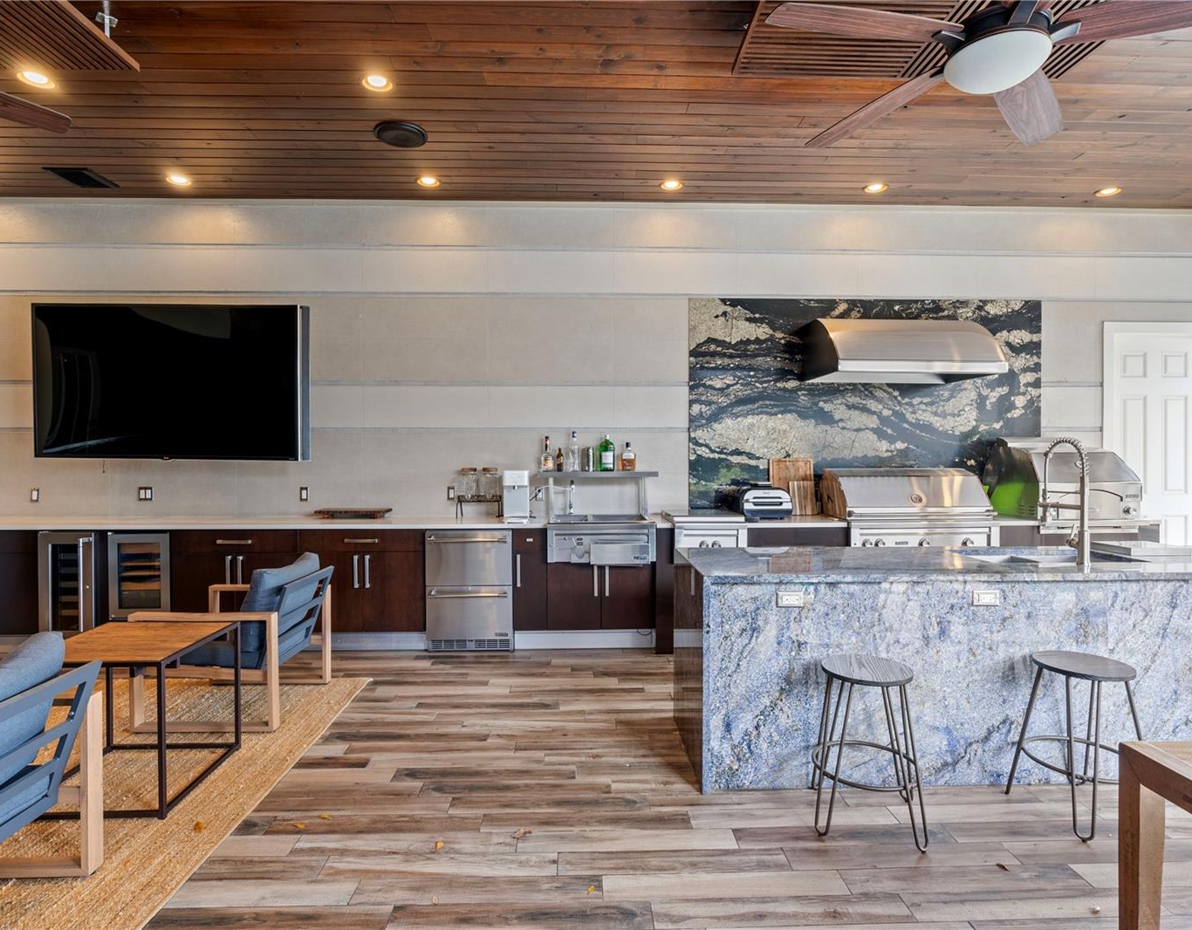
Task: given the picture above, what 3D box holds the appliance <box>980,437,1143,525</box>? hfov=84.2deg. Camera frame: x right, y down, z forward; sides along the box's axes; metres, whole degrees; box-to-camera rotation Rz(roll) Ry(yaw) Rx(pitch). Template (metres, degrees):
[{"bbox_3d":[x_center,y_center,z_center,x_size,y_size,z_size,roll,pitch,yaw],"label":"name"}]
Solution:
[{"bbox_3d":[3.619,0.101,5.142,0.770,0.648,0.610,0,0,-2],"label":"appliance"}]

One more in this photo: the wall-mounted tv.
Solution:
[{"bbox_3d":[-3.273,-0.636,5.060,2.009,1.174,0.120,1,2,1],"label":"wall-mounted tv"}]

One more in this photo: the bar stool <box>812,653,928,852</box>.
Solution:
[{"bbox_3d":[1.042,1.075,2.542,0.400,0.588,0.400,0,0,15],"label":"bar stool"}]

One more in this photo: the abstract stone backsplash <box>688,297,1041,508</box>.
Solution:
[{"bbox_3d":[2.240,-0.480,5.471,2.962,1.792,0.030,0,0,-2],"label":"abstract stone backsplash"}]

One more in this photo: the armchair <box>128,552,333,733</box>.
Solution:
[{"bbox_3d":[-1.964,0.925,3.652,0.760,0.818,0.720,0,1,-2],"label":"armchair"}]

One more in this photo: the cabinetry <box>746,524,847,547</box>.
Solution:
[{"bbox_3d":[1.435,0.546,4.958,0.733,0.198,0.480,0,1,-2],"label":"cabinetry"}]

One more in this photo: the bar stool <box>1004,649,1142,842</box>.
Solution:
[{"bbox_3d":[1.916,1.074,2.593,0.400,0.588,0.400,0,0,-12],"label":"bar stool"}]

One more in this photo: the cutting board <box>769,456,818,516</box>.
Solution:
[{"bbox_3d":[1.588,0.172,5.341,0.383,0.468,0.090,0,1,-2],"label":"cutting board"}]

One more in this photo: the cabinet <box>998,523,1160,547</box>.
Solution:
[{"bbox_3d":[3.553,0.885,5.191,1.208,0.910,0.670,0,0,-2],"label":"cabinet"}]

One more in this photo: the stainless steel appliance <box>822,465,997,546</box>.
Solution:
[{"bbox_3d":[2.321,0.356,4.992,1.066,0.645,0.680,0,1,-2],"label":"stainless steel appliance"}]

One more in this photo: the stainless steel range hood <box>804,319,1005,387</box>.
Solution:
[{"bbox_3d":[2.324,-0.895,5.035,1.226,0.465,0.710,0,1,-2],"label":"stainless steel range hood"}]

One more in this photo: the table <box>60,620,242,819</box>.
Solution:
[{"bbox_3d":[-1.979,1.049,2.809,0.617,0.601,0.590,0,1,-2],"label":"table"}]

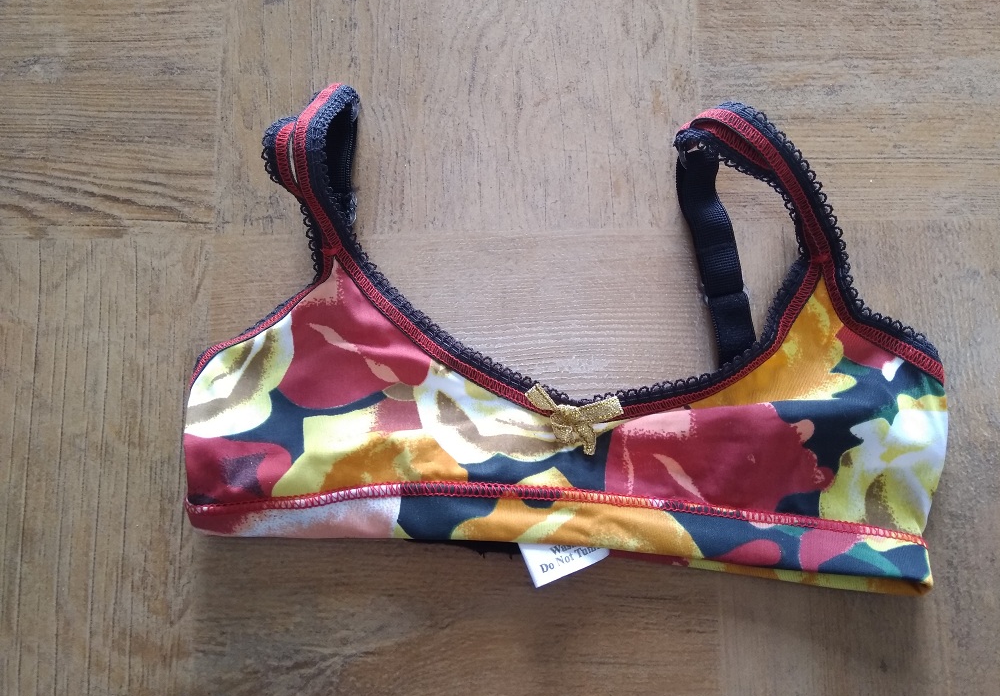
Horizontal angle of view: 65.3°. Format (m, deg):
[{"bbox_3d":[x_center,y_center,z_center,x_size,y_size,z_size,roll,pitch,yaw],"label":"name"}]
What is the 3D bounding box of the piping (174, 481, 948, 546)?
[{"bbox_3d":[0.023,0.069,0.326,0.309,0.014,0.020,3,83,-2],"label":"piping"}]

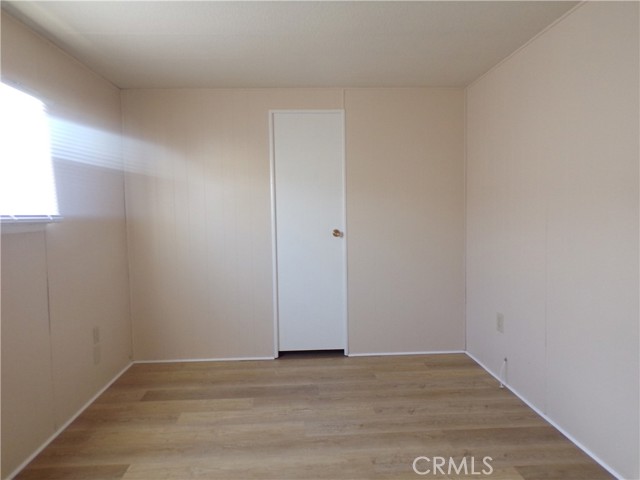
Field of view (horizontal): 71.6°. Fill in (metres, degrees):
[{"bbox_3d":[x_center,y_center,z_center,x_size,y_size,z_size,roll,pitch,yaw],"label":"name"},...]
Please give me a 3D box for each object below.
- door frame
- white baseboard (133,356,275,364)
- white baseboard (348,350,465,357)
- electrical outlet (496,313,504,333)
[{"bbox_3d":[-0.082,-0.050,3.606,0.577,1.949,0.050,-1,4,-3],"label":"door frame"},{"bbox_3d":[-0.944,0.979,3.609,1.140,0.027,0.018,-1,4,-3],"label":"white baseboard"},{"bbox_3d":[0.731,0.940,3.690,0.982,0.027,0.018,-1,4,-3],"label":"white baseboard"},{"bbox_3d":[1.240,0.569,3.049,0.010,0.118,0.080,-1,4,-3],"label":"electrical outlet"}]

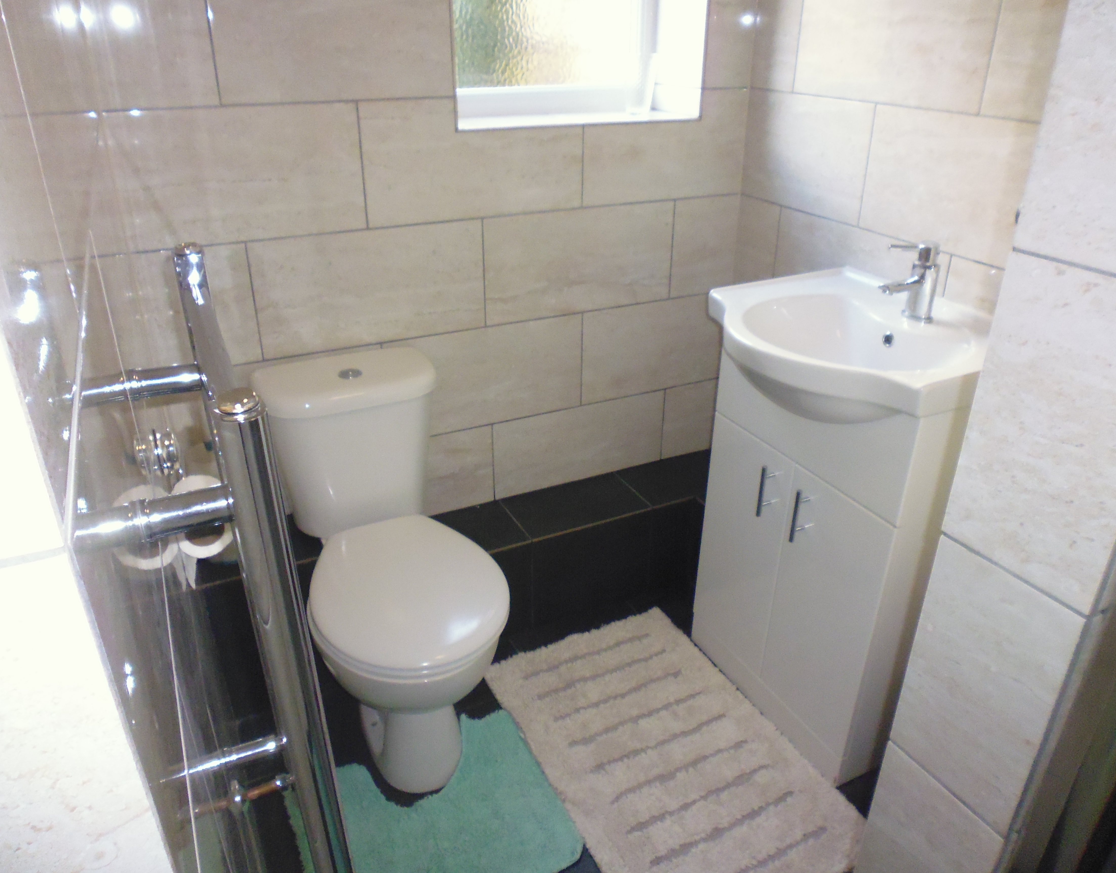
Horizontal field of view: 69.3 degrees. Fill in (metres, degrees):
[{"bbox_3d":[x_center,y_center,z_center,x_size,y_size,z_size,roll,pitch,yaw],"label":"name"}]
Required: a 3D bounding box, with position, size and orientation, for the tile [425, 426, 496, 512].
[{"bbox_3d":[-0.393,0.114,1.981,0.508,0.231,0.010,-12,29,-23],"label":"tile"}]

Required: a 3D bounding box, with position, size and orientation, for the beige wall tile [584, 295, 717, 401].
[{"bbox_3d":[0.261,-0.242,2.159,0.449,0.251,0.010,-12,29,-23],"label":"beige wall tile"}]

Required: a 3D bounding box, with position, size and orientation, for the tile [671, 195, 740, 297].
[{"bbox_3d":[0.376,-0.491,2.096,0.195,0.251,0.010,-12,29,-23],"label":"tile"}]

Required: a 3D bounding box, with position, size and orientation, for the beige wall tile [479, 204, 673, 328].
[{"bbox_3d":[0.059,-0.420,1.929,0.502,0.252,0.010,-12,29,-23],"label":"beige wall tile"}]

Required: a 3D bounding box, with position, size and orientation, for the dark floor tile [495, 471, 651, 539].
[{"bbox_3d":[0.047,0.182,2.119,0.346,0.010,0.210,-12,29,-23],"label":"dark floor tile"}]

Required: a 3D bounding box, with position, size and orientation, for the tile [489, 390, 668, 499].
[{"bbox_3d":[0.063,0.016,2.154,0.502,0.218,0.010,-12,29,-23],"label":"tile"}]

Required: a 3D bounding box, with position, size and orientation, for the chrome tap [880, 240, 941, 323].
[{"bbox_3d":[0.642,-0.280,1.457,0.140,0.140,0.053,-12,29,-23],"label":"chrome tap"}]

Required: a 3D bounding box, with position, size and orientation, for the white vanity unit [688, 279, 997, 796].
[{"bbox_3d":[0.539,0.184,1.645,0.488,0.888,0.544,-12,29,-23],"label":"white vanity unit"}]

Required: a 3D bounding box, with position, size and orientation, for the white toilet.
[{"bbox_3d":[-0.340,0.294,1.660,0.364,0.743,0.678,-12,29,-23],"label":"white toilet"}]

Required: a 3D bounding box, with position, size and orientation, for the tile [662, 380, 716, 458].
[{"bbox_3d":[0.378,-0.051,2.288,0.191,0.218,0.010,-12,29,-23],"label":"tile"}]

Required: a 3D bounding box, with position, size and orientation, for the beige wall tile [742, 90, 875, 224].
[{"bbox_3d":[0.562,-0.649,1.820,0.010,0.252,0.410,-12,29,-23],"label":"beige wall tile"}]

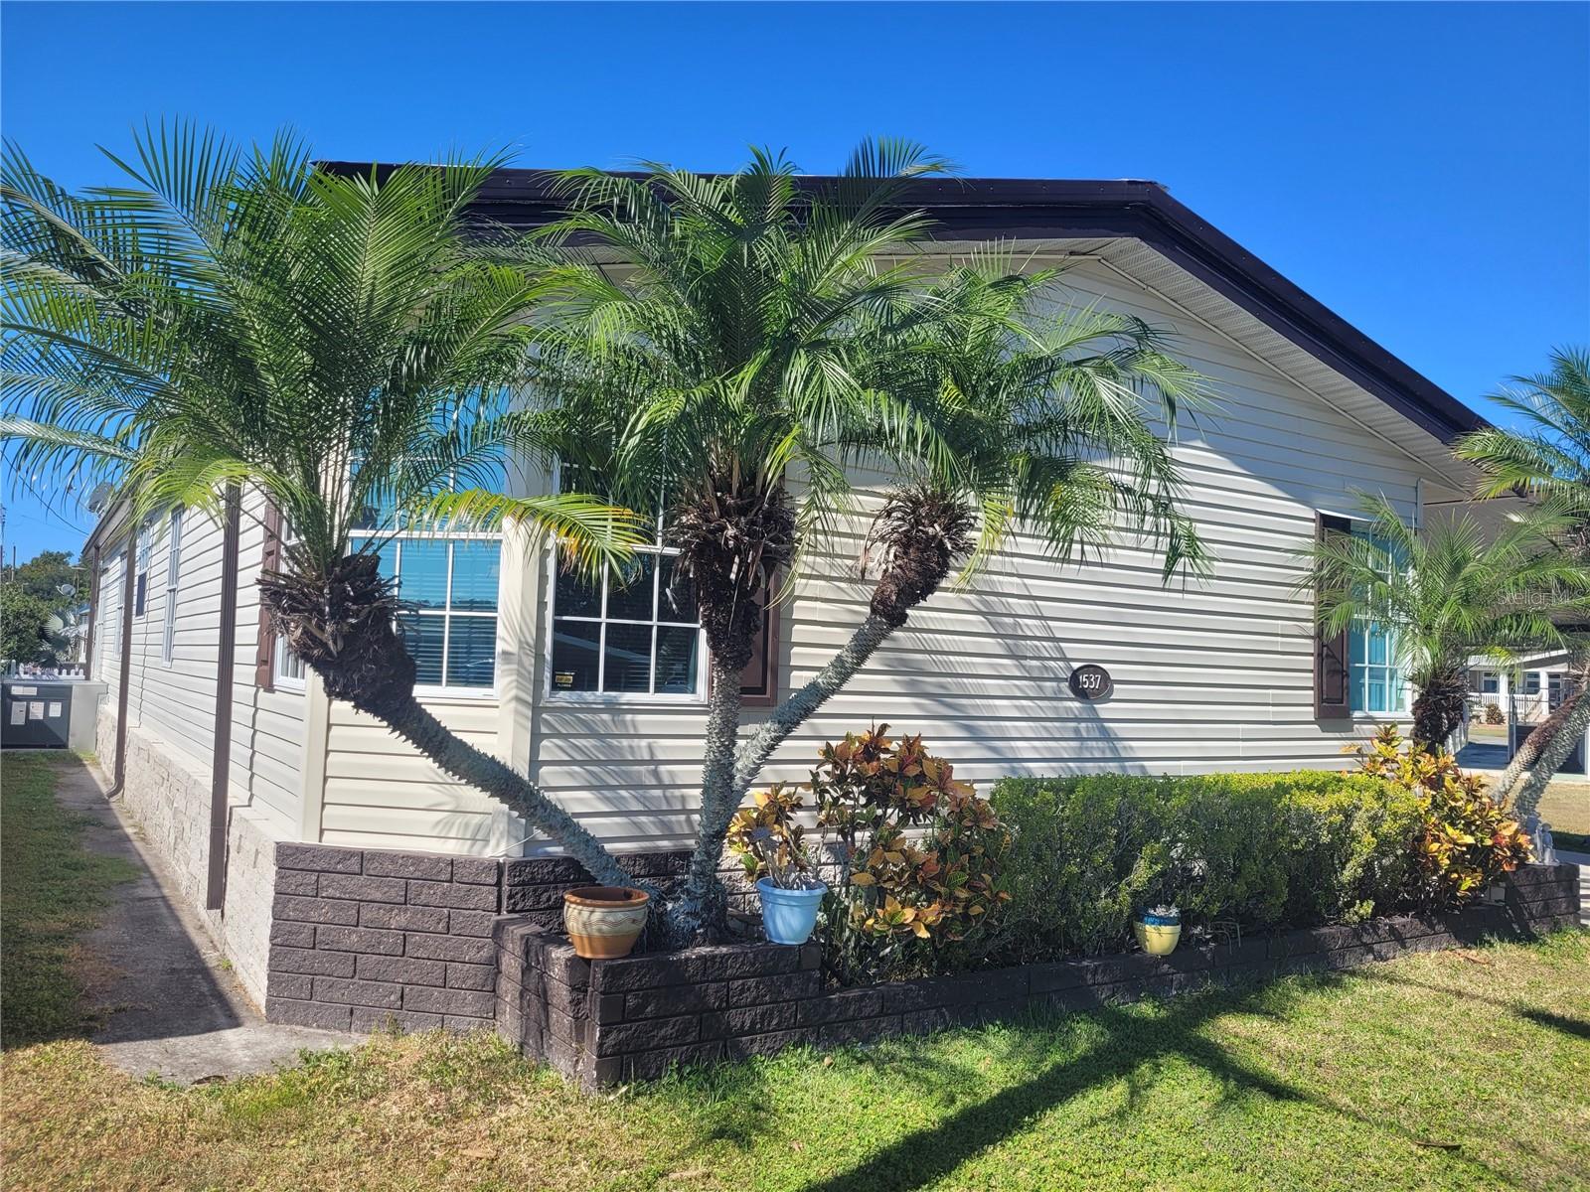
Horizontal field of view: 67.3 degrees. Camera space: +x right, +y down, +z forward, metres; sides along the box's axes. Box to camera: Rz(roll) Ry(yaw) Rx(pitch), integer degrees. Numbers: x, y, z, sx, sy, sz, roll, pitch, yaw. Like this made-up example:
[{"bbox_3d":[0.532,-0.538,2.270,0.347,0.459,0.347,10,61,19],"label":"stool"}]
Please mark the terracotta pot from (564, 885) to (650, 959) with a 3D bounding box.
[{"bbox_3d":[-0.667,1.155,4.212,0.299,0.200,0.299,3,-4,-8],"label":"terracotta pot"}]

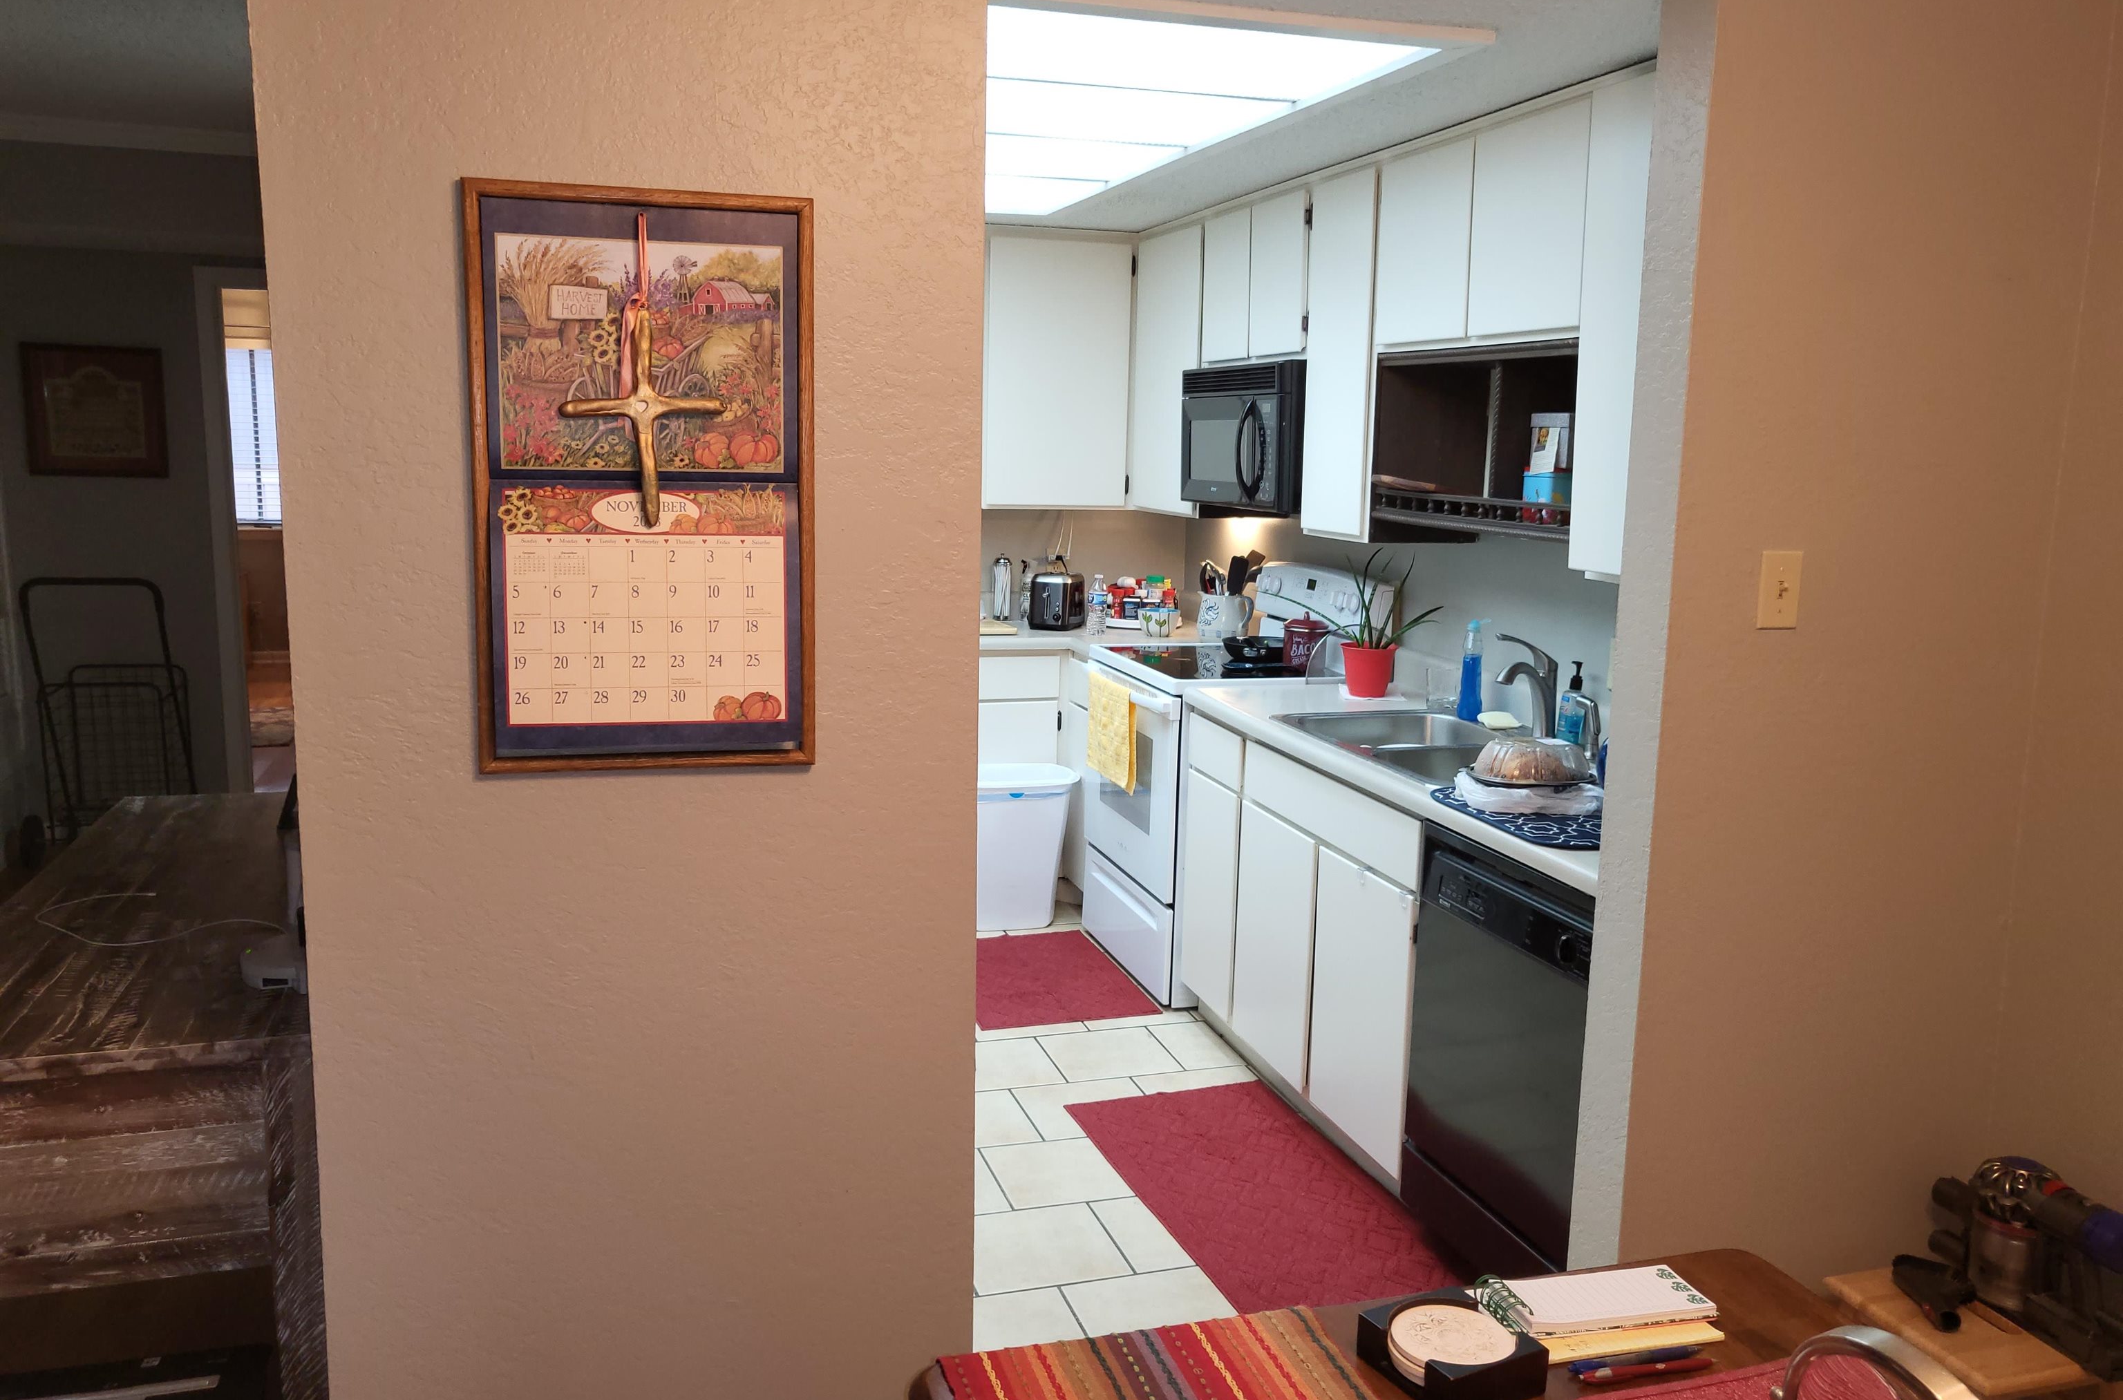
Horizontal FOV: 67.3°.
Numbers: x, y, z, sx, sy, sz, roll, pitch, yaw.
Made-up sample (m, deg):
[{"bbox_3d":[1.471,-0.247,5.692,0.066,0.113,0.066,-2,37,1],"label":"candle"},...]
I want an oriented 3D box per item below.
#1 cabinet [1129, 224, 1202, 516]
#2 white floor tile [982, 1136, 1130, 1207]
[{"bbox_3d":[0.484,-1.045,5.144,0.329,0.875,0.575,-2,10,-17],"label":"cabinet"},{"bbox_3d":[0.009,1.022,3.438,0.305,0.012,0.305,-2,10,-17],"label":"white floor tile"}]

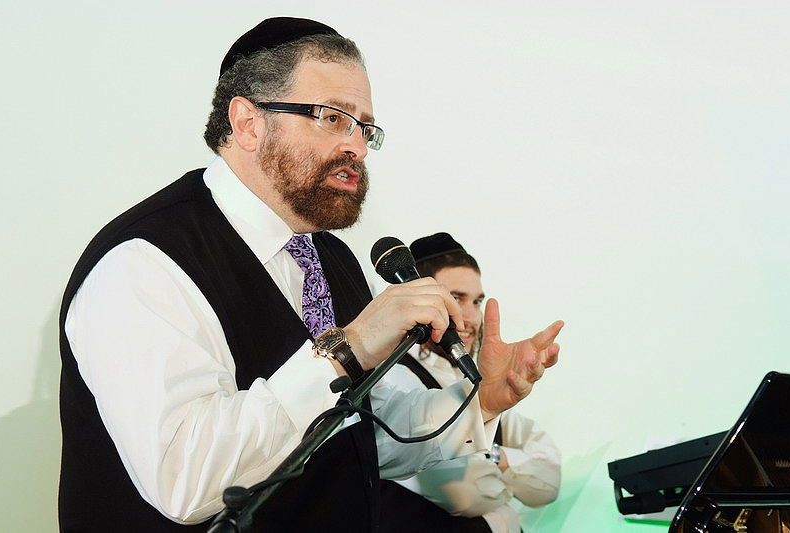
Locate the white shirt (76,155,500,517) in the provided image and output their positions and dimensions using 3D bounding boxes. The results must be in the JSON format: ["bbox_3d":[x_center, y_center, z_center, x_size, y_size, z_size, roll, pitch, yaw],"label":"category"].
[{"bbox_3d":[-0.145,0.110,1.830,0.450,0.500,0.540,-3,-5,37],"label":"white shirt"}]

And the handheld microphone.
[{"bbox_3d":[0.041,0.054,1.780,0.050,0.217,0.050,-15,-26,-51],"label":"handheld microphone"}]

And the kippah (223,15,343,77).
[{"bbox_3d":[-0.149,-0.286,1.840,0.165,0.058,0.162,-24,-10,37],"label":"kippah"}]

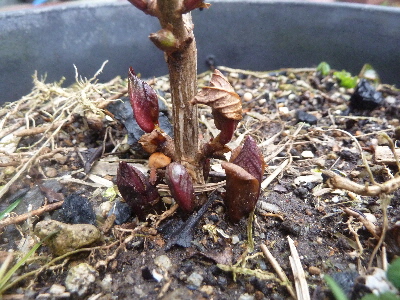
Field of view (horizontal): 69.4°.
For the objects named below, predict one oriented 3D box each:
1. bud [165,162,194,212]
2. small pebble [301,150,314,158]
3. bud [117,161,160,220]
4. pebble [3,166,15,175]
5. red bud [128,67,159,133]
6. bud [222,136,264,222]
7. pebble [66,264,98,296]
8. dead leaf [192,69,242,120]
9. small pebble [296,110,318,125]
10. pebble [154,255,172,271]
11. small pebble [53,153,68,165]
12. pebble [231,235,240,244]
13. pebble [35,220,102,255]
[{"bbox_3d":[-0.008,0.017,0.129,0.010,0.024,0.009,-18,21,10],"label":"bud"},{"bbox_3d":[0.065,0.003,0.175,0.008,0.004,0.006,0,30,0],"label":"small pebble"},{"bbox_3d":[-0.027,0.018,0.125,0.013,0.027,0.012,-23,21,13],"label":"bud"},{"bbox_3d":[-0.111,0.012,0.168,0.006,0.004,0.005,0,30,0],"label":"pebble"},{"bbox_3d":[-0.025,-0.022,0.128,0.012,0.030,0.011,-17,20,10],"label":"red bud"},{"bbox_3d":[0.018,0.013,0.122,0.016,0.036,0.014,5,21,-3],"label":"bud"},{"bbox_3d":[-0.045,0.049,0.110,0.013,0.011,0.013,0,30,0],"label":"pebble"},{"bbox_3d":[0.008,-0.027,0.138,0.025,0.025,0.016,0,30,0],"label":"dead leaf"},{"bbox_3d":[0.084,-0.025,0.225,0.016,0.010,0.012,0,30,0],"label":"small pebble"},{"bbox_3d":[-0.014,0.043,0.109,0.006,0.005,0.006,0,30,0],"label":"pebble"},{"bbox_3d":[-0.085,0.005,0.177,0.008,0.006,0.007,0,30,0],"label":"small pebble"},{"bbox_3d":[0.016,0.039,0.126,0.004,0.003,0.004,0,30,0],"label":"pebble"},{"bbox_3d":[-0.053,0.035,0.115,0.025,0.012,0.013,0,30,0],"label":"pebble"}]

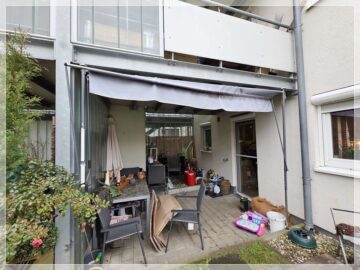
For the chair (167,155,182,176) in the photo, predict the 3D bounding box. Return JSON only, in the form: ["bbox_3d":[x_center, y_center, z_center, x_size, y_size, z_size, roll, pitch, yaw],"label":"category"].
[{"bbox_3d":[-0.220,1.218,5.250,0.570,0.880,0.600,-1,-1,-11],"label":"chair"}]

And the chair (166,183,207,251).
[{"bbox_3d":[0.085,1.232,2.200,0.580,0.880,0.560,-1,-2,0],"label":"chair"}]

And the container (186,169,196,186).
[{"bbox_3d":[0.340,1.323,4.330,0.320,0.540,0.320,-1,-1,0],"label":"container"}]

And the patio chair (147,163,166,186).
[{"bbox_3d":[-0.820,1.302,4.520,0.570,0.640,0.500,-1,-2,-17],"label":"patio chair"}]

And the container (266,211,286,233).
[{"bbox_3d":[1.700,1.511,2.385,0.270,0.260,0.270,-1,-2,-15],"label":"container"}]

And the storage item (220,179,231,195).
[{"bbox_3d":[1.294,1.470,3.837,0.275,0.370,0.275,-1,-1,0],"label":"storage item"}]

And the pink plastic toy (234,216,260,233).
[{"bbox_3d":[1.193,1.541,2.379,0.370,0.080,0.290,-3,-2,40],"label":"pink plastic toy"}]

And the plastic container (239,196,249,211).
[{"bbox_3d":[1.460,1.568,3.070,0.185,0.210,0.185,-1,-2,-15],"label":"plastic container"}]

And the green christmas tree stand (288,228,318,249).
[{"bbox_3d":[1.850,1.544,2.055,0.340,0.140,0.340,-1,-2,-17],"label":"green christmas tree stand"}]

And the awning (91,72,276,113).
[{"bbox_3d":[0.310,-0.581,2.000,2.930,0.360,0.220,-1,-2,-15],"label":"awning"}]

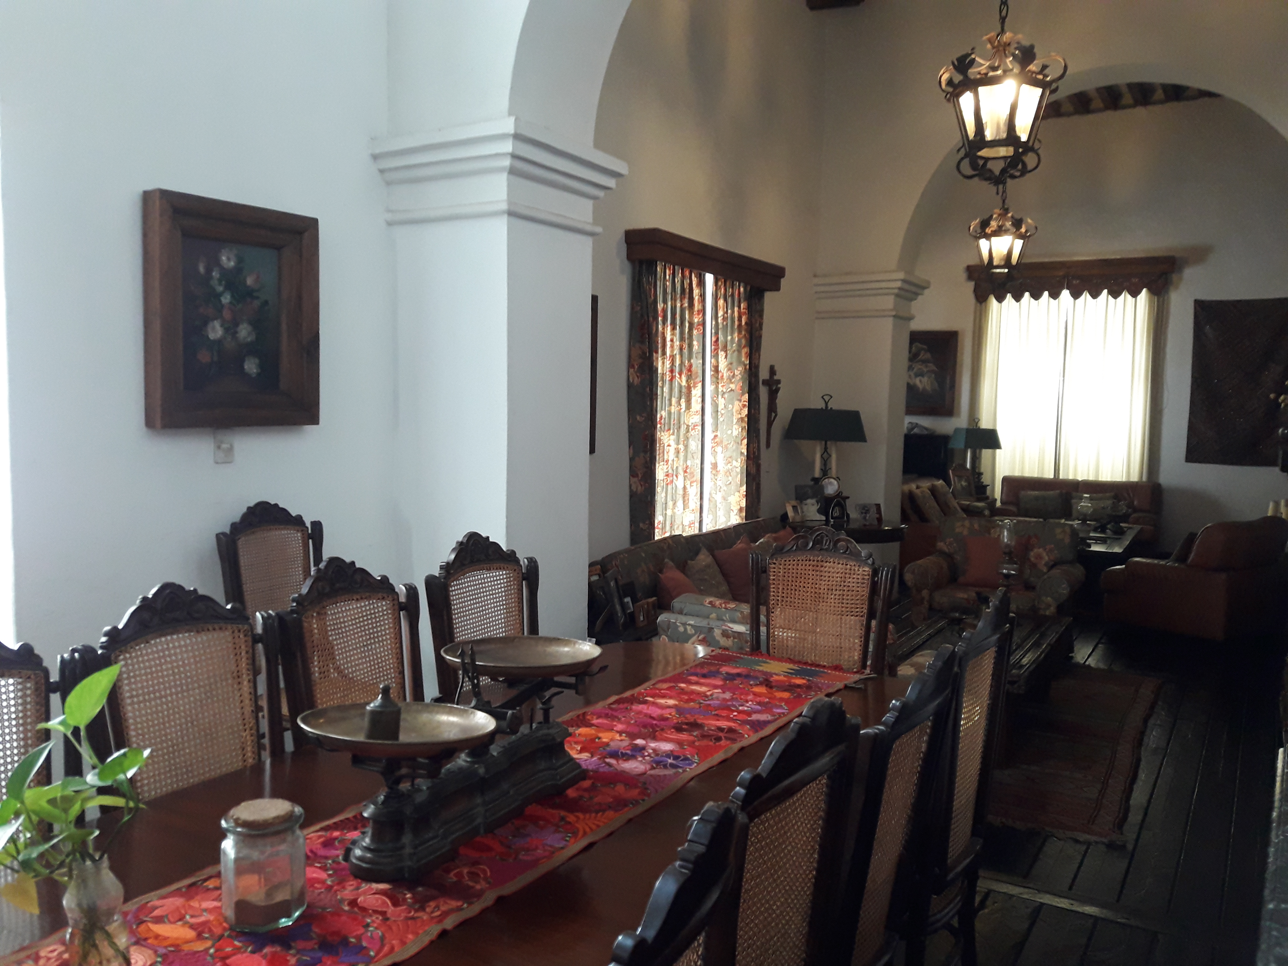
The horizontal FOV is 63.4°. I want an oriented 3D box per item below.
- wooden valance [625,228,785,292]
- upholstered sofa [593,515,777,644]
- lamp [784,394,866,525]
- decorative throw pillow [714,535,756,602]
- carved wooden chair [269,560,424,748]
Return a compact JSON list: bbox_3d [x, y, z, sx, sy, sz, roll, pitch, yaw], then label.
[{"bbox_3d":[0.417,-1.302,6.231,0.195,0.166,1.677,4,5,31],"label":"wooden valance"},{"bbox_3d":[0.634,0.652,5.810,0.920,0.736,2.400,4,5,31],"label":"upholstered sofa"},{"bbox_3d":[1.287,-0.168,7.406,0.580,0.927,0.300,2,5,12],"label":"lamp"},{"bbox_3d":[0.585,0.527,6.504,0.160,0.430,0.430,-23,-12,38],"label":"decorative throw pillow"},{"bbox_3d":[-0.536,0.797,2.556,0.550,1.170,0.470,4,5,34],"label":"carved wooden chair"}]

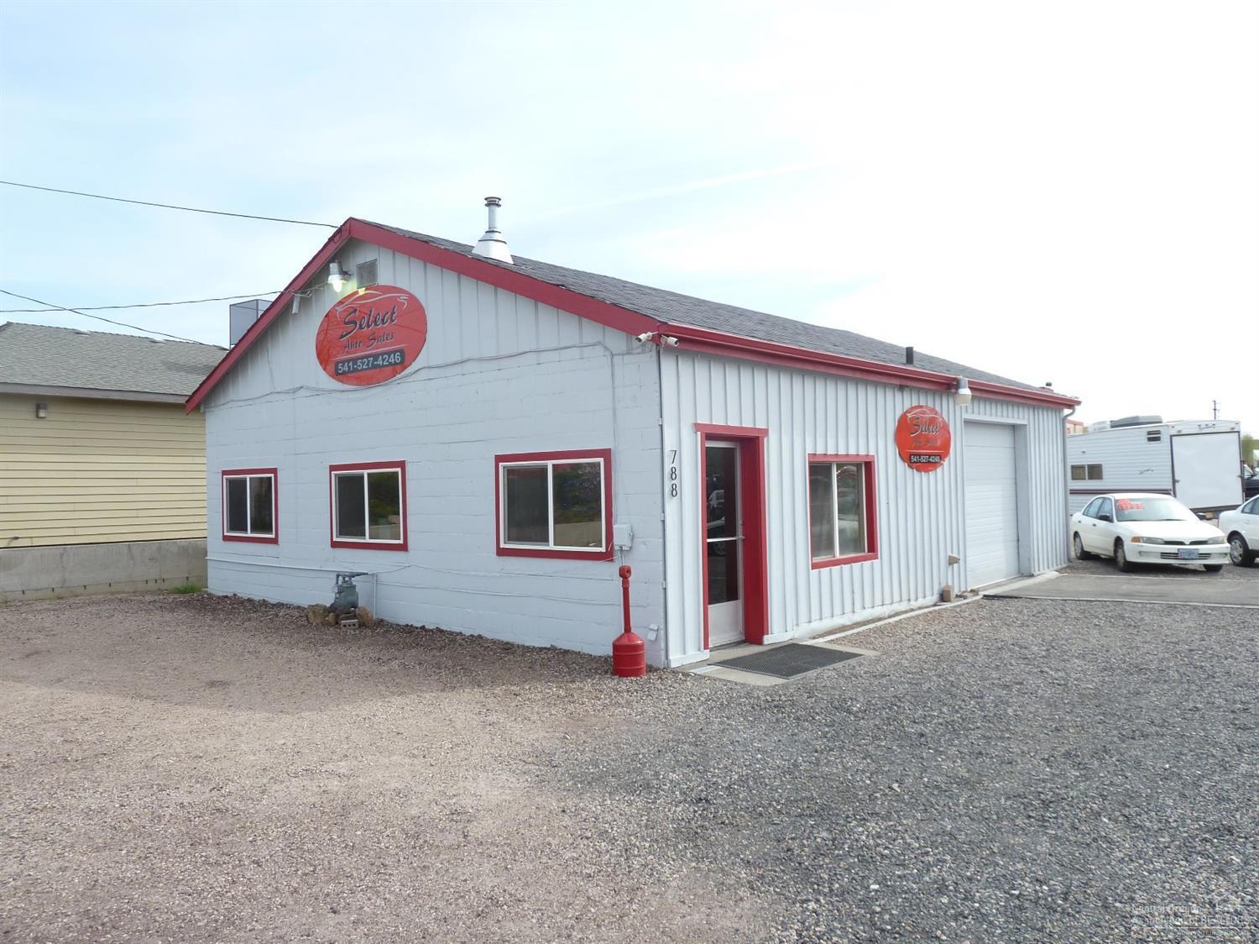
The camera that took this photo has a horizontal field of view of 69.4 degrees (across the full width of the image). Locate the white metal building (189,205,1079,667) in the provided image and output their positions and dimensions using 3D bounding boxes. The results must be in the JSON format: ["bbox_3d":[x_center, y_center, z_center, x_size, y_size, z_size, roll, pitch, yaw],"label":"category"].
[{"bbox_3d":[0.683,-0.682,15.726,9.950,5.100,12.160,-2,-1,42],"label":"white metal building"}]

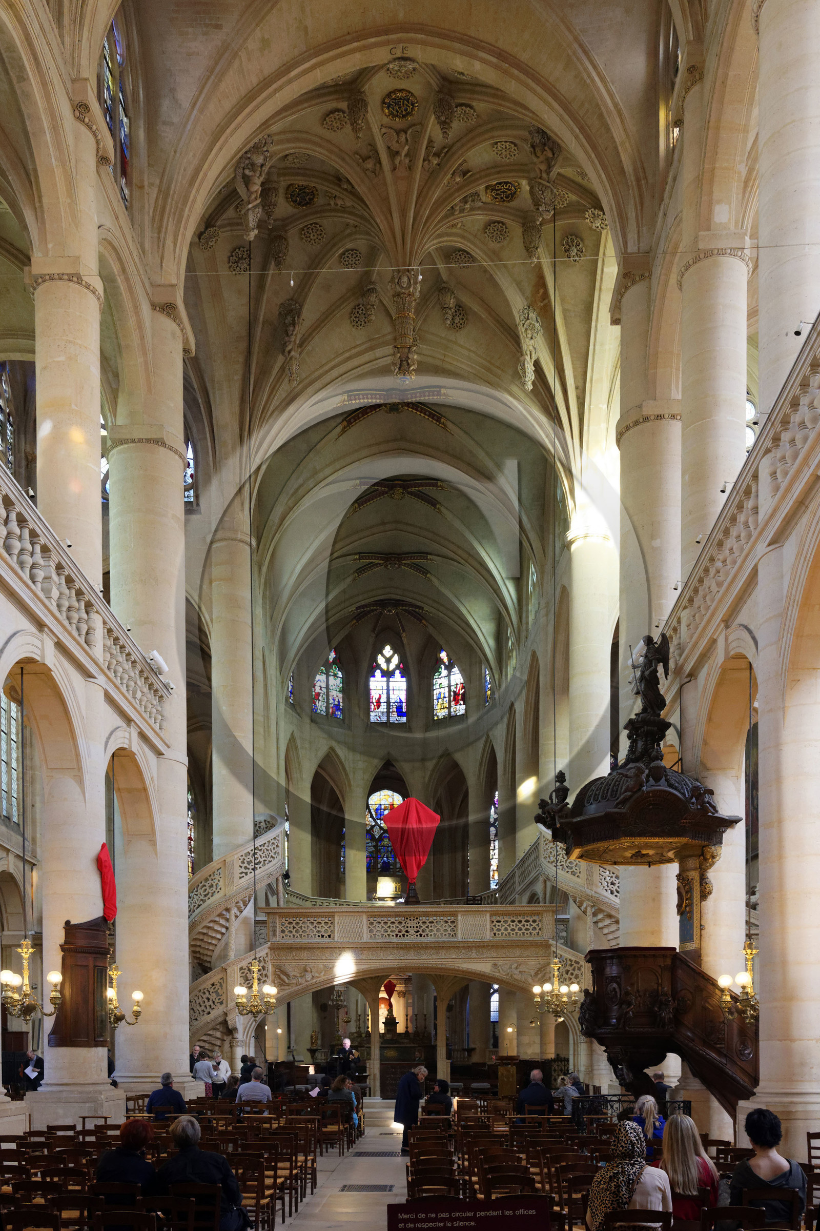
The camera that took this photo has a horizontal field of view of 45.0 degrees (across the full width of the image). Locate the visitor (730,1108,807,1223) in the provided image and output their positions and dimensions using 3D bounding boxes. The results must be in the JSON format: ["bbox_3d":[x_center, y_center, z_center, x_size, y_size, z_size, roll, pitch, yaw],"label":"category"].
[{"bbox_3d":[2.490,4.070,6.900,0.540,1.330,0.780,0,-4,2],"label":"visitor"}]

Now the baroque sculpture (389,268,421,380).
[{"bbox_3d":[-0.127,-7.006,23.800,0.750,2.678,0.750,0,-3,0],"label":"baroque sculpture"}]

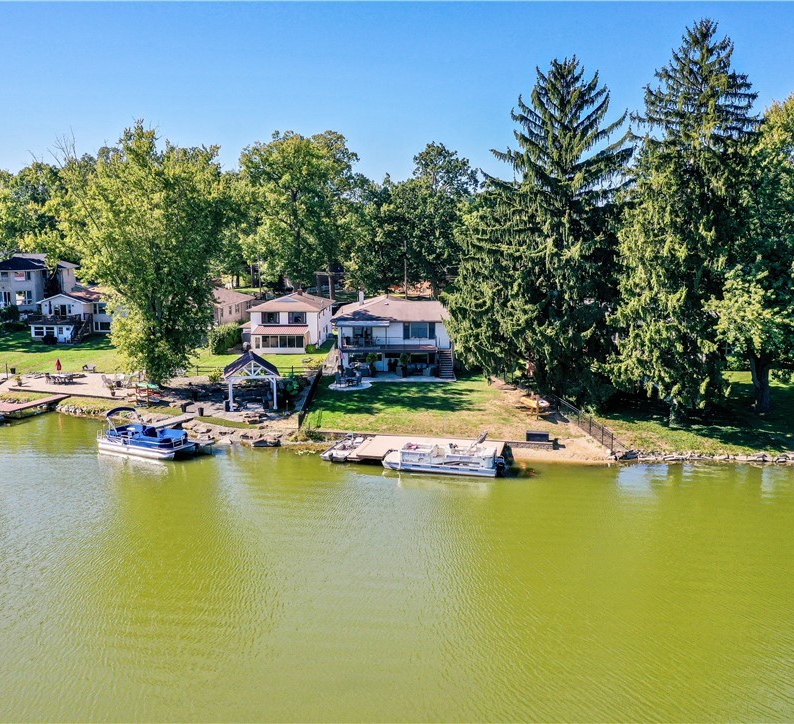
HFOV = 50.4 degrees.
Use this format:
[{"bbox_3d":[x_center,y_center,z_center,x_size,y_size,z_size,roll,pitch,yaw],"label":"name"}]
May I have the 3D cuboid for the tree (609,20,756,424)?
[{"bbox_3d":[20.400,-9.287,59.581,9.800,27.500,9.800,0,9,0],"label":"tree"}]

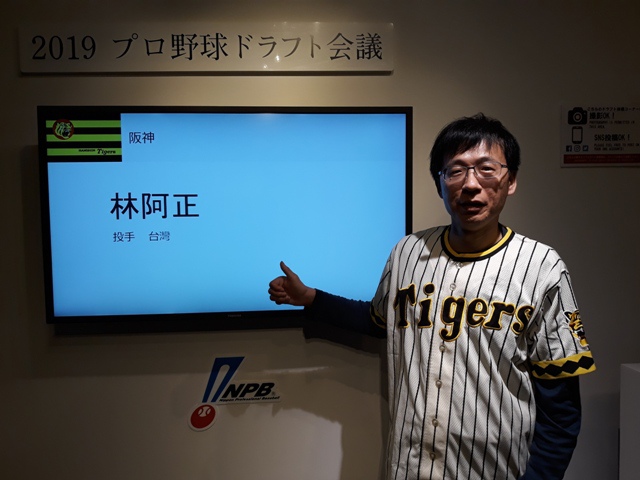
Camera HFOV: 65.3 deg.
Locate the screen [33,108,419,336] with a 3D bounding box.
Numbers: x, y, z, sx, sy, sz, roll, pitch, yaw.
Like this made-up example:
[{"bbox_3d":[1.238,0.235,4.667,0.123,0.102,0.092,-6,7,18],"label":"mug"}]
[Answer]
[{"bbox_3d":[-0.270,-0.082,1.566,1.127,0.650,0.060,-1,3,-4],"label":"screen"}]

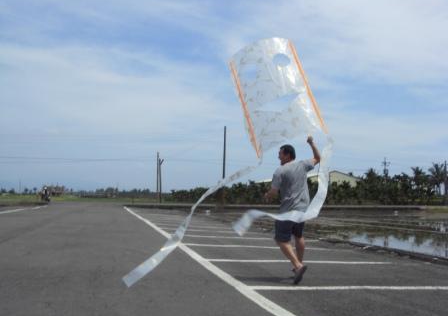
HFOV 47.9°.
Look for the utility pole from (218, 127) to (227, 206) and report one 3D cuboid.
[{"bbox_3d":[0.000,0.847,45.000,0.220,7.250,0.220,0,-4,0],"label":"utility pole"}]

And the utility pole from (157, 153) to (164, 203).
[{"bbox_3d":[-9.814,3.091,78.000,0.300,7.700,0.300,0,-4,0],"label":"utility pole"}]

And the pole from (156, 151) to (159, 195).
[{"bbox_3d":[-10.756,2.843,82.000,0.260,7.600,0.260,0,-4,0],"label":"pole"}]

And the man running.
[{"bbox_3d":[0.840,0.635,6.100,0.620,1.770,0.520,2,-5,-25],"label":"man running"}]

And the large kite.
[{"bbox_3d":[0.041,0.046,5.850,2.400,2.850,0.950,-1,-4,9],"label":"large kite"}]

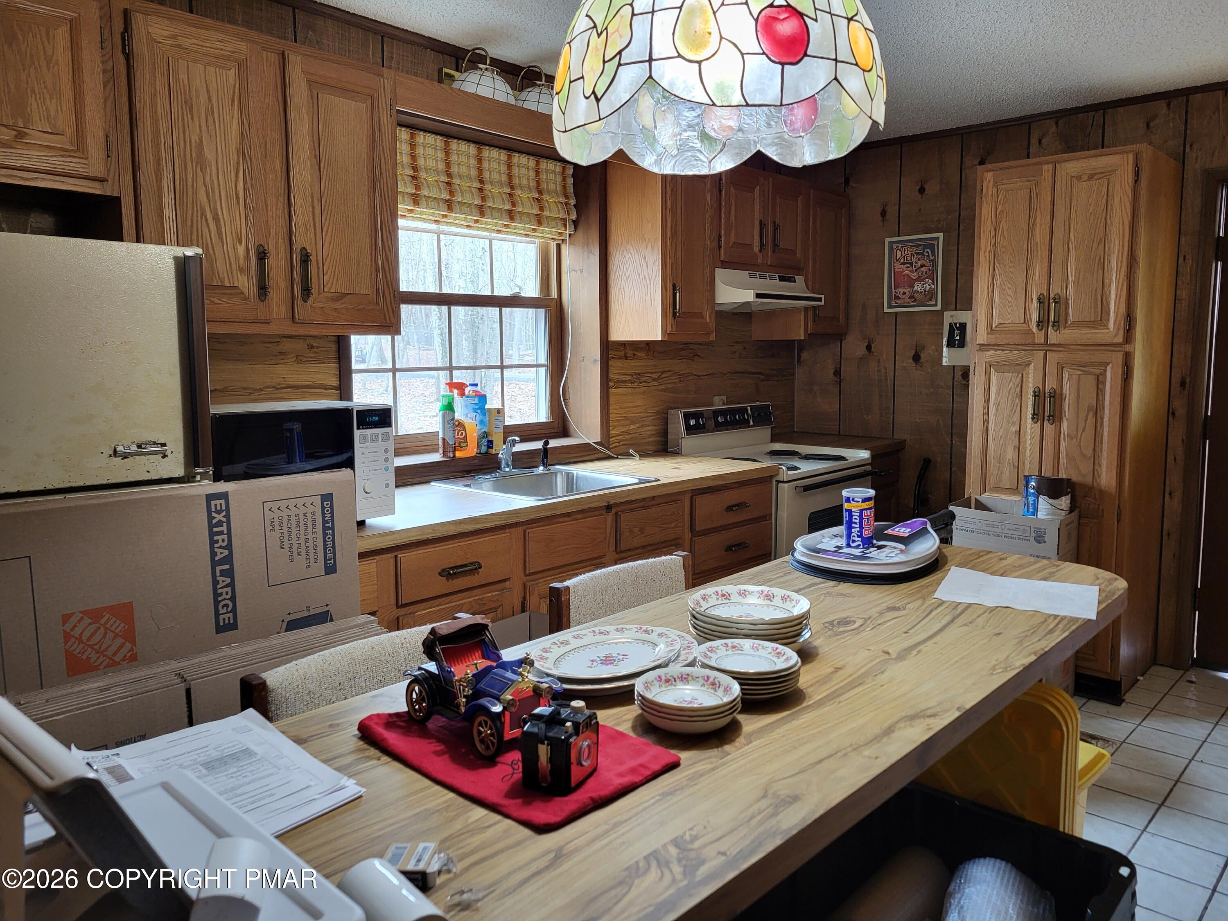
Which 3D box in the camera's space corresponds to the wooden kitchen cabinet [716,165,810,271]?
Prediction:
[{"bbox_3d":[0.579,-1.101,4.326,0.329,0.458,0.764,6,9,42],"label":"wooden kitchen cabinet"}]

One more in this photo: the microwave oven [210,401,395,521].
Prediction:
[{"bbox_3d":[-0.924,0.015,2.532,0.360,0.320,0.507,6,9,42],"label":"microwave oven"}]

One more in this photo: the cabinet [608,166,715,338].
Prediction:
[{"bbox_3d":[0.208,-0.891,3.917,0.325,0.765,0.372,5,8,42],"label":"cabinet"}]

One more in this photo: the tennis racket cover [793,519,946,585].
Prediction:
[{"bbox_3d":[0.586,0.202,2.033,0.420,0.045,0.220,-7,9,-42],"label":"tennis racket cover"}]

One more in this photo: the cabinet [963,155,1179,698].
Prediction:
[{"bbox_3d":[1.919,-0.156,3.898,0.620,2.114,0.593,6,9,42],"label":"cabinet"}]

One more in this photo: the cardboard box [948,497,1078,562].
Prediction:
[{"bbox_3d":[1.573,0.405,3.651,0.430,0.457,0.310,6,9,42],"label":"cardboard box"}]

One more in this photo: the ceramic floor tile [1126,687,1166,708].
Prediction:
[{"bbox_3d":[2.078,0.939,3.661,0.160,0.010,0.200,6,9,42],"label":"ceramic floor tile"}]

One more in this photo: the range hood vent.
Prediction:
[{"bbox_3d":[0.630,-0.796,4.318,0.458,0.150,0.764,6,9,42],"label":"range hood vent"}]

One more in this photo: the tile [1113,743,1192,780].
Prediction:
[{"bbox_3d":[1.795,1.010,3.088,0.200,0.010,0.200,6,9,42],"label":"tile"}]

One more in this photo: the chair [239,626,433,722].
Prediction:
[{"bbox_3d":[-0.255,0.765,1.501,0.530,0.860,0.460,5,8,43],"label":"chair"}]

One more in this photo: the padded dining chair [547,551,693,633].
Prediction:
[{"bbox_3d":[0.190,0.702,2.053,0.465,0.860,0.530,-6,8,-44],"label":"padded dining chair"}]

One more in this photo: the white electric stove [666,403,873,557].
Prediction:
[{"bbox_3d":[0.745,0.309,4.354,0.690,1.112,0.764,6,9,42],"label":"white electric stove"}]

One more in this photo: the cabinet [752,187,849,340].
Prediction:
[{"bbox_3d":[0.972,-0.996,4.763,0.325,0.765,0.430,5,8,42],"label":"cabinet"}]

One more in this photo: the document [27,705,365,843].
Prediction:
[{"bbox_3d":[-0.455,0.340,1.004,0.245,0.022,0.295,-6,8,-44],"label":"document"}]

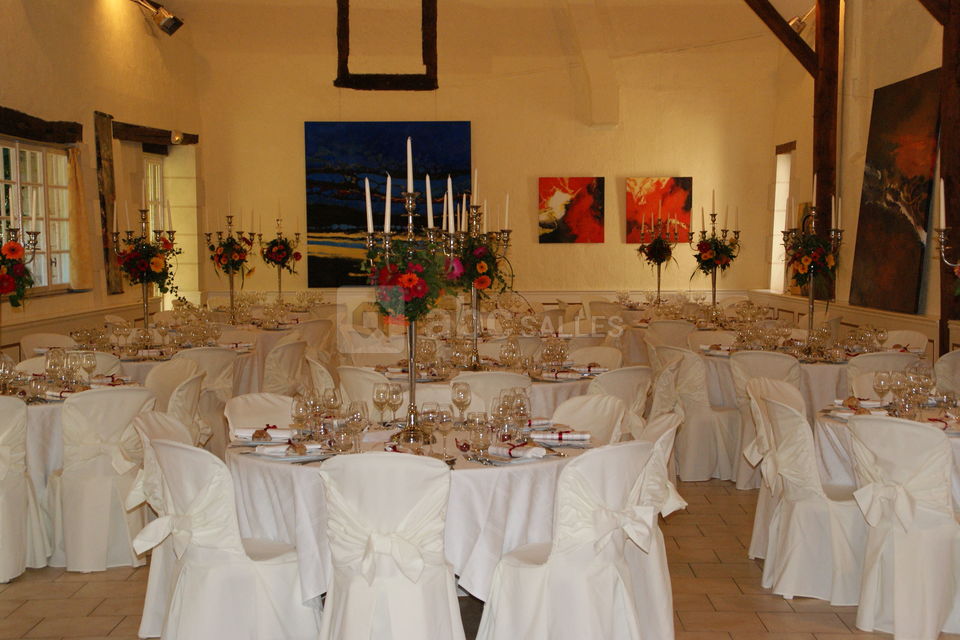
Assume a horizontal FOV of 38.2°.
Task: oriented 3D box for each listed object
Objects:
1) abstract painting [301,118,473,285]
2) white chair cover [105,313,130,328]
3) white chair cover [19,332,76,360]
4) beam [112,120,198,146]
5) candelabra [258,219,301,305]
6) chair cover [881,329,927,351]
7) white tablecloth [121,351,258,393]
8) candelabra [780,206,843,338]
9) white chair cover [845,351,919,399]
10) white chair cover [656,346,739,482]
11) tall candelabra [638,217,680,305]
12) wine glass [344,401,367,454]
[{"bbox_3d":[-1.110,-1.404,16.845,2.000,2.020,0.040,0,4,0],"label":"abstract painting"},{"bbox_3d":[-3.219,0.379,12.897,0.520,0.865,0.460,0,4,3],"label":"white chair cover"},{"bbox_3d":[-3.022,0.536,10.154,0.530,0.865,0.450,3,4,37],"label":"white chair cover"},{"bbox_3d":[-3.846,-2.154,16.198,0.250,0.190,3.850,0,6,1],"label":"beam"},{"bbox_3d":[-2.256,-0.630,15.600,0.460,1.000,0.460,0,3,0],"label":"candelabra"},{"bbox_3d":[3.151,0.542,10.768,0.560,0.905,0.470,-2,4,-34],"label":"chair cover"},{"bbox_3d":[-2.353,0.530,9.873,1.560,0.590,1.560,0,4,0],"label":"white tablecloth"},{"bbox_3d":[2.330,-0.272,9.663,0.440,1.000,0.440,0,4,0],"label":"candelabra"},{"bbox_3d":[2.571,0.643,9.142,0.470,0.905,0.560,0,4,-5],"label":"white chair cover"},{"bbox_3d":[1.462,0.592,9.116,0.550,0.860,0.460,-3,4,-35],"label":"white chair cover"},{"bbox_3d":[2.087,-0.669,16.140,0.480,1.020,0.480,0,4,0],"label":"tall candelabra"},{"bbox_3d":[-0.514,0.440,5.724,0.080,0.207,0.080,0,4,0],"label":"wine glass"}]

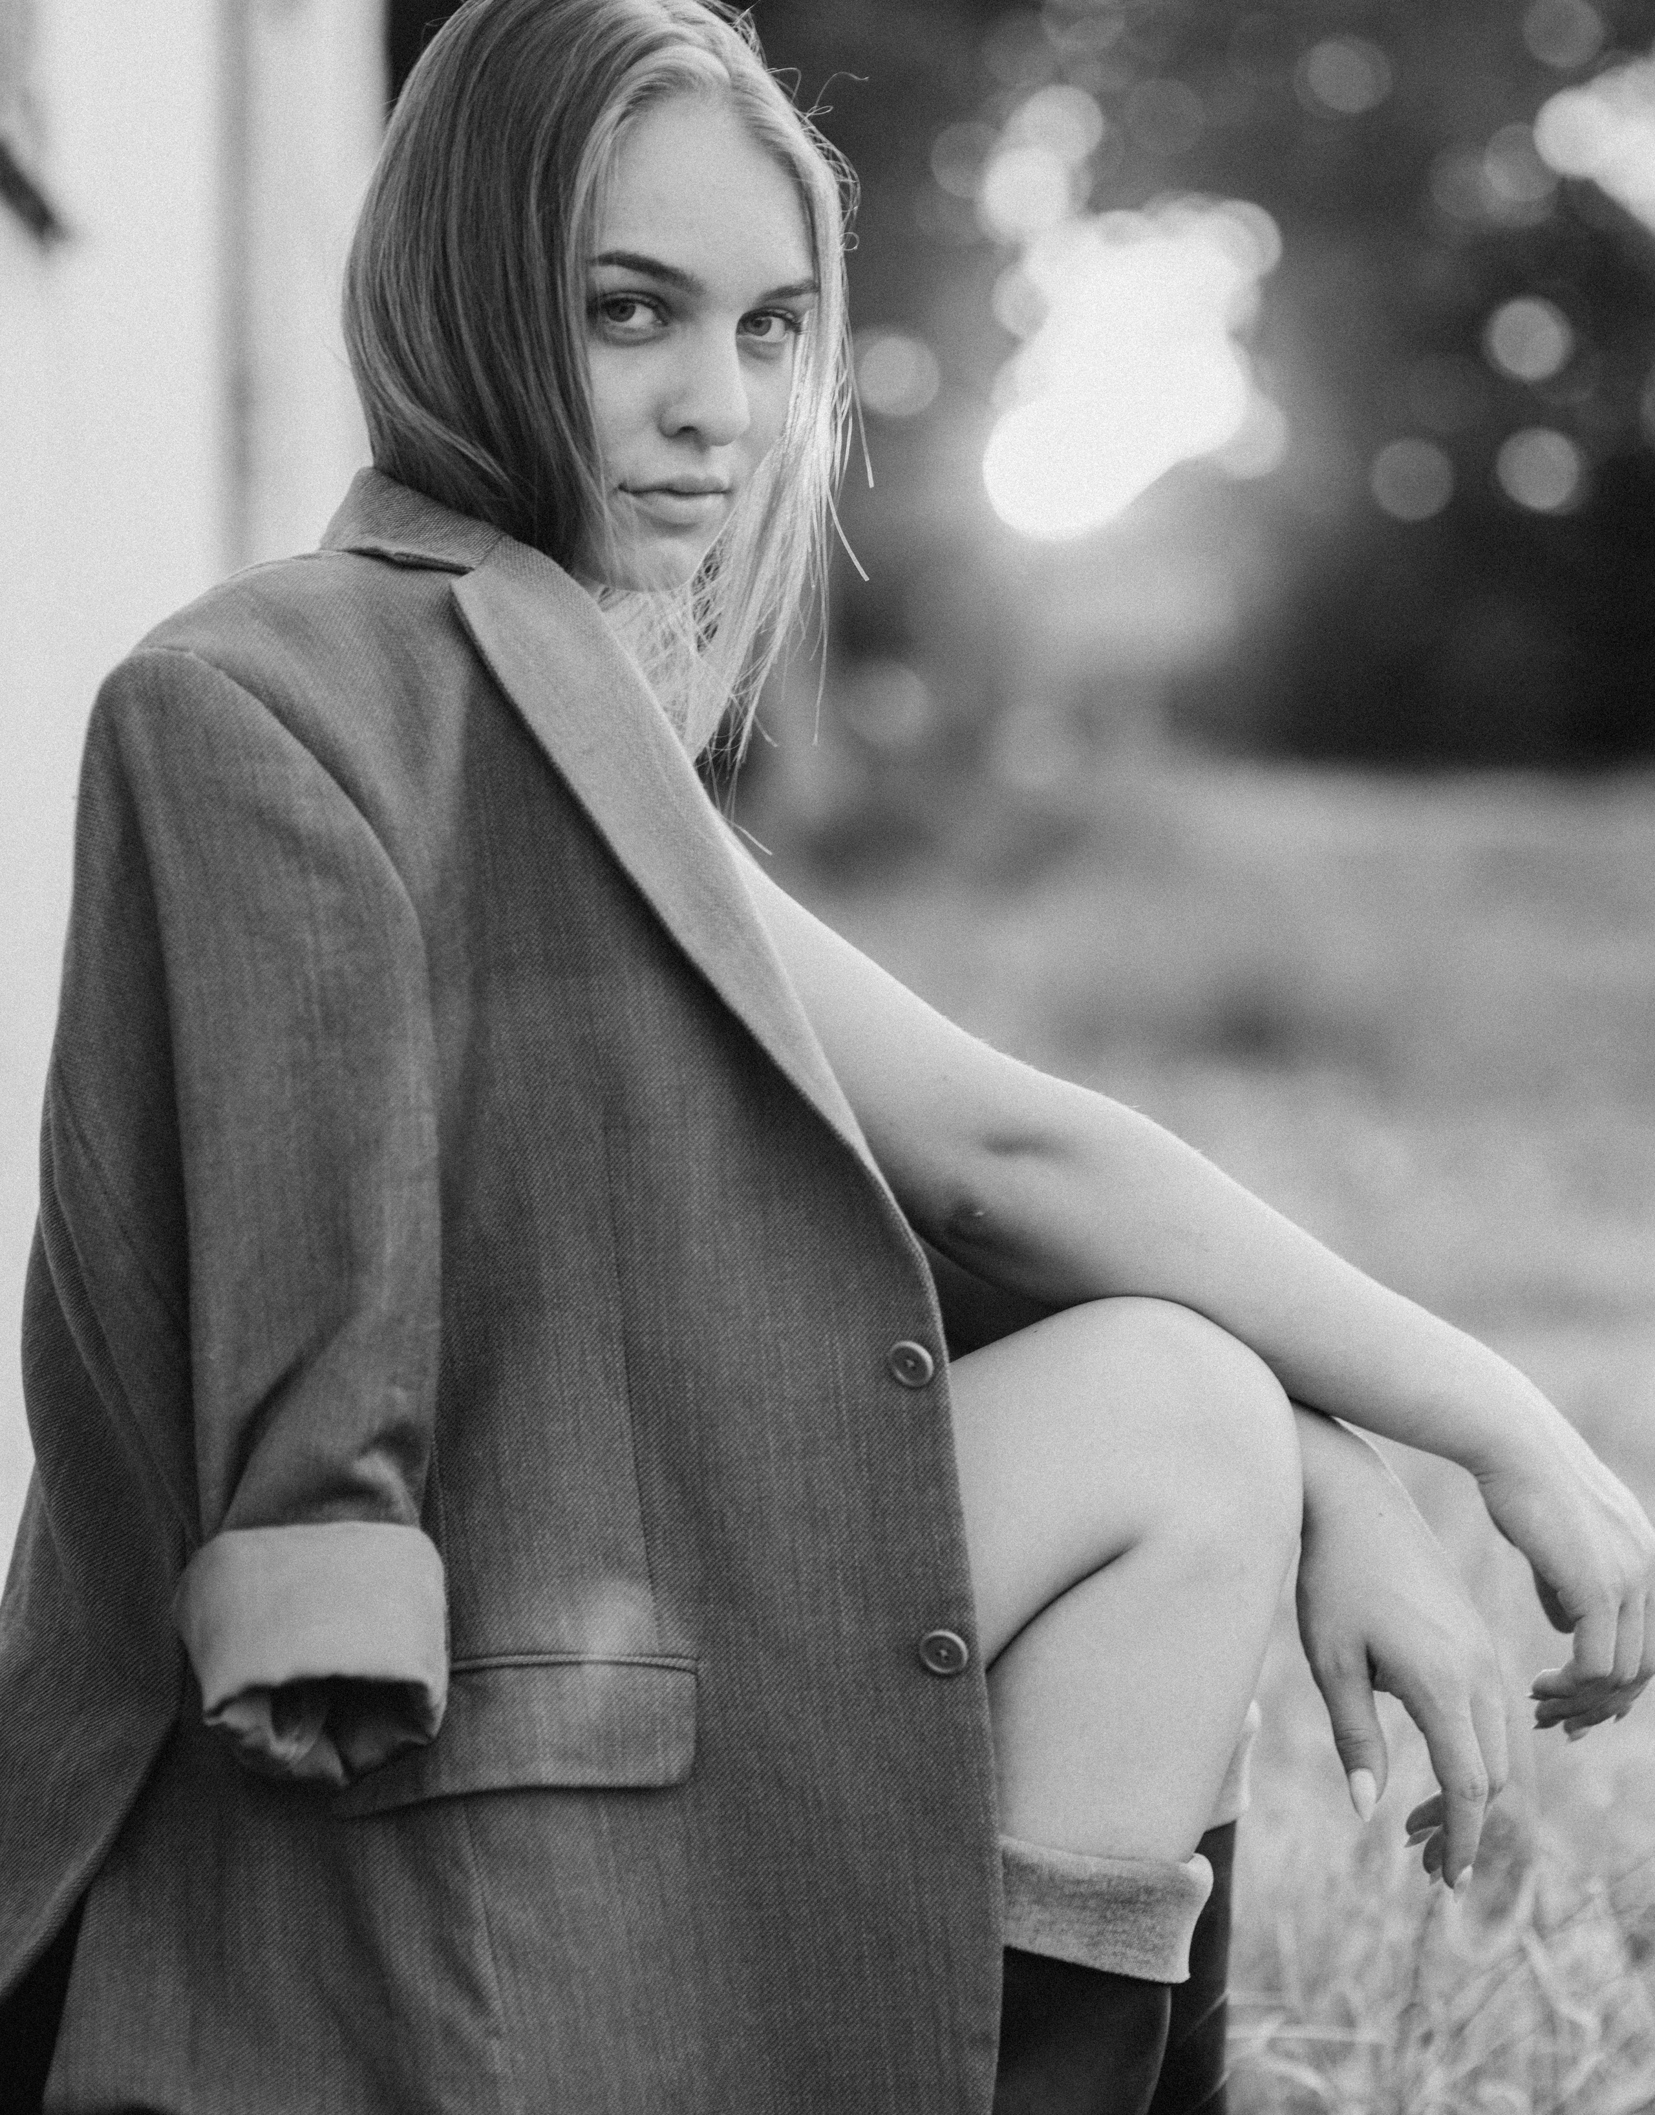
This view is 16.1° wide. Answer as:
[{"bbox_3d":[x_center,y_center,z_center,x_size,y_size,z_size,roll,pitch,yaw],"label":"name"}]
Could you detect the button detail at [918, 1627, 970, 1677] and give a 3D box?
[{"bbox_3d":[0.045,0.229,2.250,0.019,0.019,0.004,-1,-16,-12],"label":"button detail"}]

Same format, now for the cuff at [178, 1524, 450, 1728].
[{"bbox_3d":[-0.191,0.213,2.160,0.101,0.074,0.072,0,-18,0],"label":"cuff"}]

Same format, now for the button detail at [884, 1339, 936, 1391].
[{"bbox_3d":[0.033,0.118,2.250,0.019,0.019,0.004,-1,-12,-18],"label":"button detail"}]

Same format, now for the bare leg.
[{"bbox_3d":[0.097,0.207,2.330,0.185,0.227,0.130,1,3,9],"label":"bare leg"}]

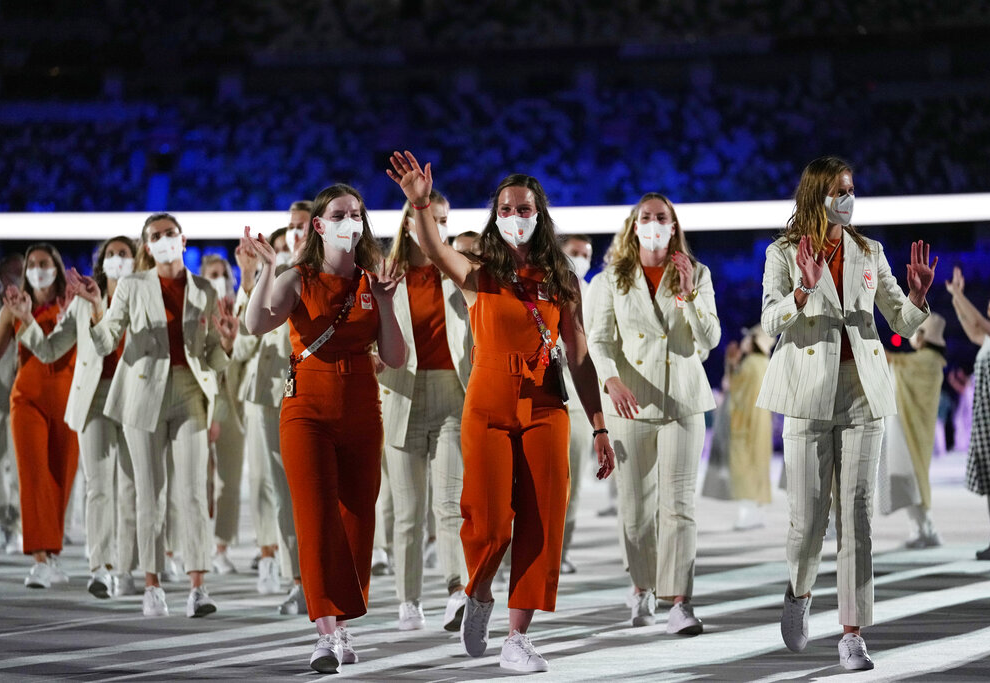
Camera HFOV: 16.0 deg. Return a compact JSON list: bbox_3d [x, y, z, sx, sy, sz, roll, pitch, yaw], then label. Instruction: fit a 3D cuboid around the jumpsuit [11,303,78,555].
[{"bbox_3d":[-2.299,0.444,18.000,0.370,1.290,0.360,0,-1,0],"label":"jumpsuit"}]

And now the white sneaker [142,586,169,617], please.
[{"bbox_3d":[-1.495,1.151,15.600,0.105,0.117,0.280,0,-1,-2],"label":"white sneaker"}]

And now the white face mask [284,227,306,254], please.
[{"bbox_3d":[-0.878,-0.449,15.680,0.130,0.125,0.080,-1,-1,30],"label":"white face mask"}]

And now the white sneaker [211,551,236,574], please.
[{"bbox_3d":[-1.476,1.209,19.250,0.105,0.115,0.280,0,-1,-20],"label":"white sneaker"}]

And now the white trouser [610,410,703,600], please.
[{"bbox_3d":[0.668,0.585,14.420,0.385,0.930,0.420,0,-1,-3],"label":"white trouser"}]

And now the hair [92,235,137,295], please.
[{"bbox_3d":[-1.821,-0.365,16.950,0.230,0.320,0.240,0,-1,-10],"label":"hair"}]

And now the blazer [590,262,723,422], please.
[{"bbox_3d":[0.658,0.000,14.650,0.530,0.660,0.380,0,-1,-6],"label":"blazer"}]

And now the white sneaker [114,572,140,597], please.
[{"bbox_3d":[-1.815,1.193,17.350,0.100,0.115,0.270,0,-1,-6],"label":"white sneaker"}]

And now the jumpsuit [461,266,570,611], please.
[{"bbox_3d":[0.073,0.348,12.650,0.380,1.210,0.420,0,-1,-5],"label":"jumpsuit"}]

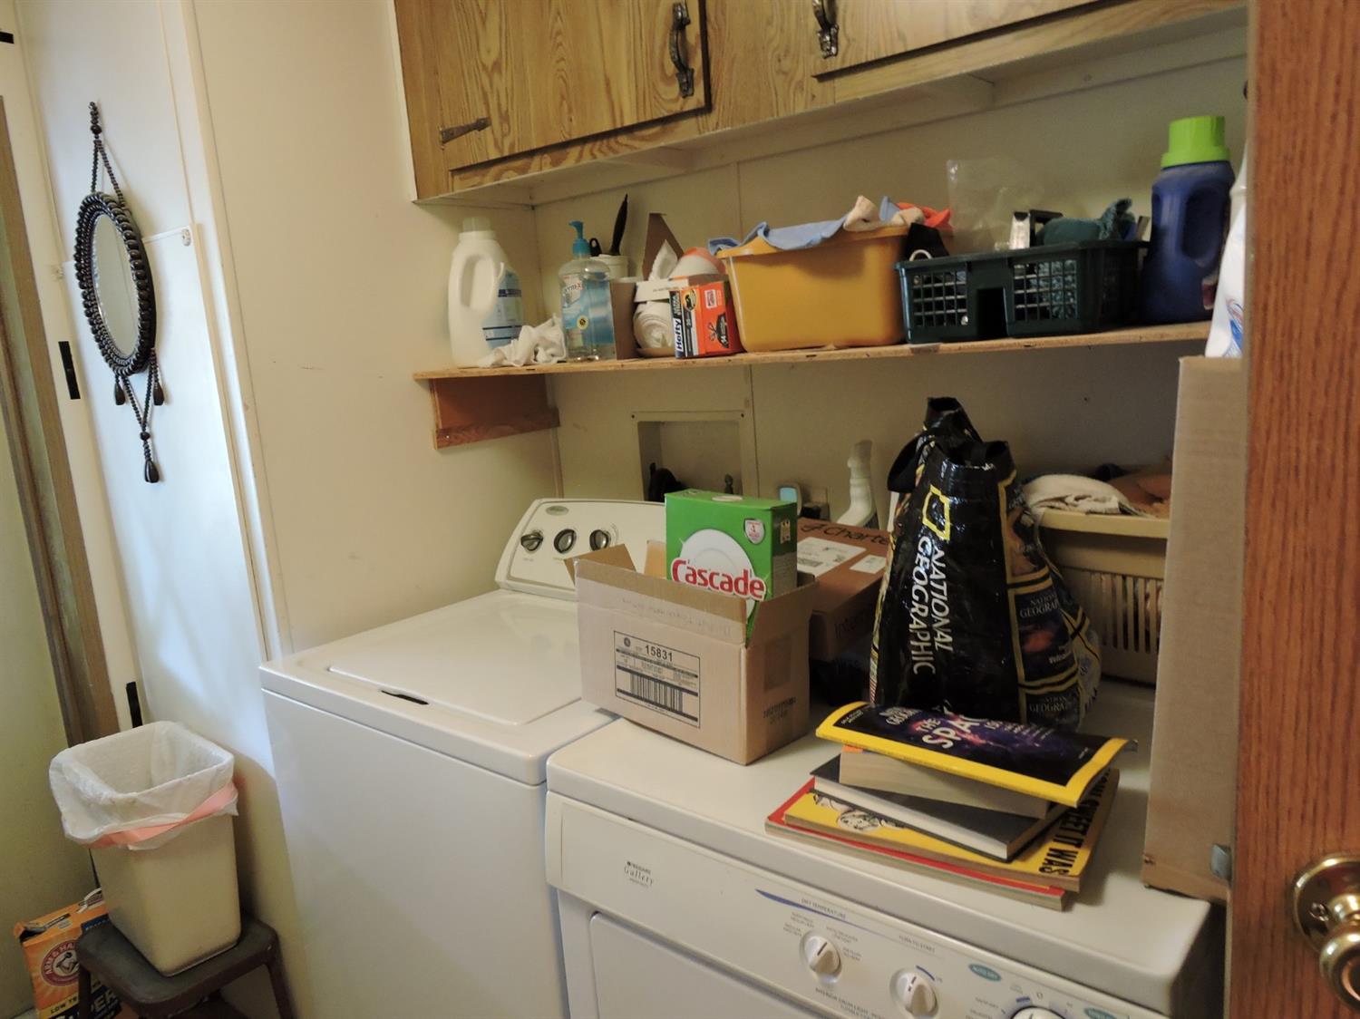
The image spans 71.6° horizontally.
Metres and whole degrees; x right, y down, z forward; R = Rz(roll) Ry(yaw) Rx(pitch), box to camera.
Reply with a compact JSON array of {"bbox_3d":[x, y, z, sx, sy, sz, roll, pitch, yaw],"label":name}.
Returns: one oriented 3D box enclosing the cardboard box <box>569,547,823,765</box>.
[{"bbox_3d":[0.012,0.170,1.201,0.128,0.199,0.305,-12,14,-43],"label":"cardboard box"}]

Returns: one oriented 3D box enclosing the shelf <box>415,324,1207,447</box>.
[{"bbox_3d":[0.157,-0.181,1.512,1.410,0.146,0.354,4,13,39],"label":"shelf"}]

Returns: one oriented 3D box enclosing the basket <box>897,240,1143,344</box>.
[{"bbox_3d":[0.423,-0.264,1.151,0.235,0.097,0.245,5,14,40],"label":"basket"}]

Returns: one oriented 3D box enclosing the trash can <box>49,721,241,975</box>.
[{"bbox_3d":[-0.919,0.592,1.663,0.285,0.330,0.195,4,13,39],"label":"trash can"}]

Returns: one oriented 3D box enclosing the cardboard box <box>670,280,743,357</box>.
[{"bbox_3d":[0.061,-0.283,1.417,0.105,0.104,0.090,4,13,39],"label":"cardboard box"}]

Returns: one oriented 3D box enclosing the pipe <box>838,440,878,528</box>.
[{"bbox_3d":[0.303,-0.034,1.586,0.080,0.180,0.060,4,13,39],"label":"pipe"}]

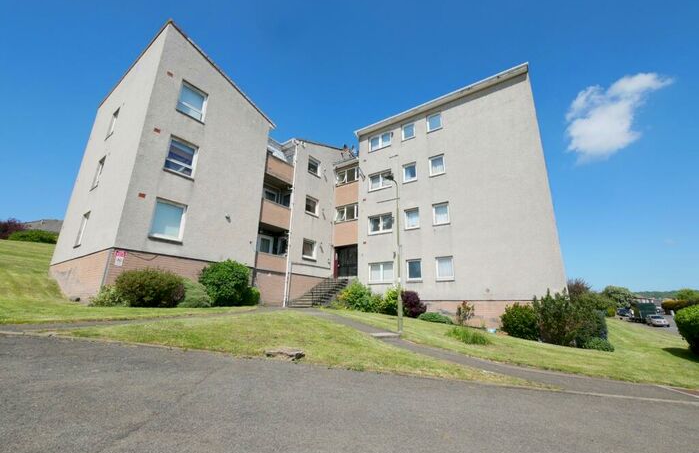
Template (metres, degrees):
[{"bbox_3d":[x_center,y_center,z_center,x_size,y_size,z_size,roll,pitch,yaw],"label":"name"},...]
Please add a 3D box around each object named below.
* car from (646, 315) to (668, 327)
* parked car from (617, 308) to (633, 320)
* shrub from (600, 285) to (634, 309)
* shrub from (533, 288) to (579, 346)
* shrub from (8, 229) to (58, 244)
[{"bbox_3d":[42.779,13.132,39.215,1.750,1.470,4.300,-12,-20,40],"label":"car"},{"bbox_3d":[48.338,15.451,49.655,1.800,1.650,4.400,-12,-20,40],"label":"parked car"},{"bbox_3d":[48.675,13.651,51.268,4.100,5.200,3.900,-13,-21,41],"label":"shrub"},{"bbox_3d":[7.109,3.165,9.783,1.250,1.800,1.200,-10,-19,34],"label":"shrub"},{"bbox_3d":[-30.522,0.948,27.359,1.900,1.400,3.400,-12,-20,39],"label":"shrub"}]

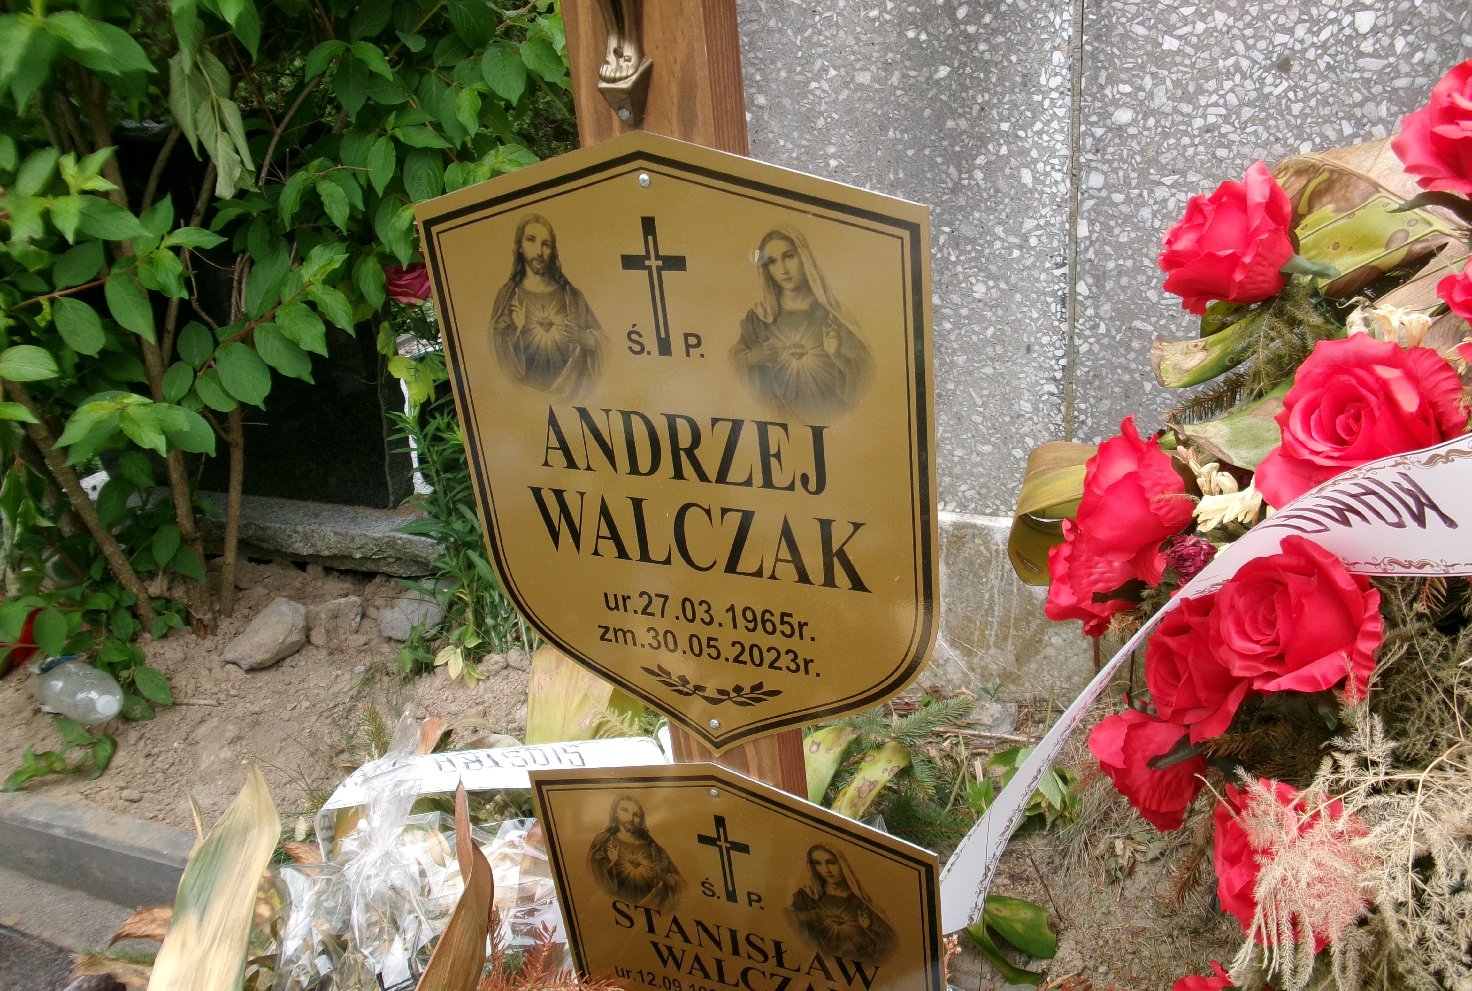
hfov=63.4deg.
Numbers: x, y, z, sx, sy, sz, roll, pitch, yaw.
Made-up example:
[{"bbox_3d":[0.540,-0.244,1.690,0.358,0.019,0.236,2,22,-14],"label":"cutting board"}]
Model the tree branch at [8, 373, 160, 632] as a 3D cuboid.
[{"bbox_3d":[-0.893,0.013,1.620,0.036,0.400,0.038,-30,14,-26],"label":"tree branch"}]

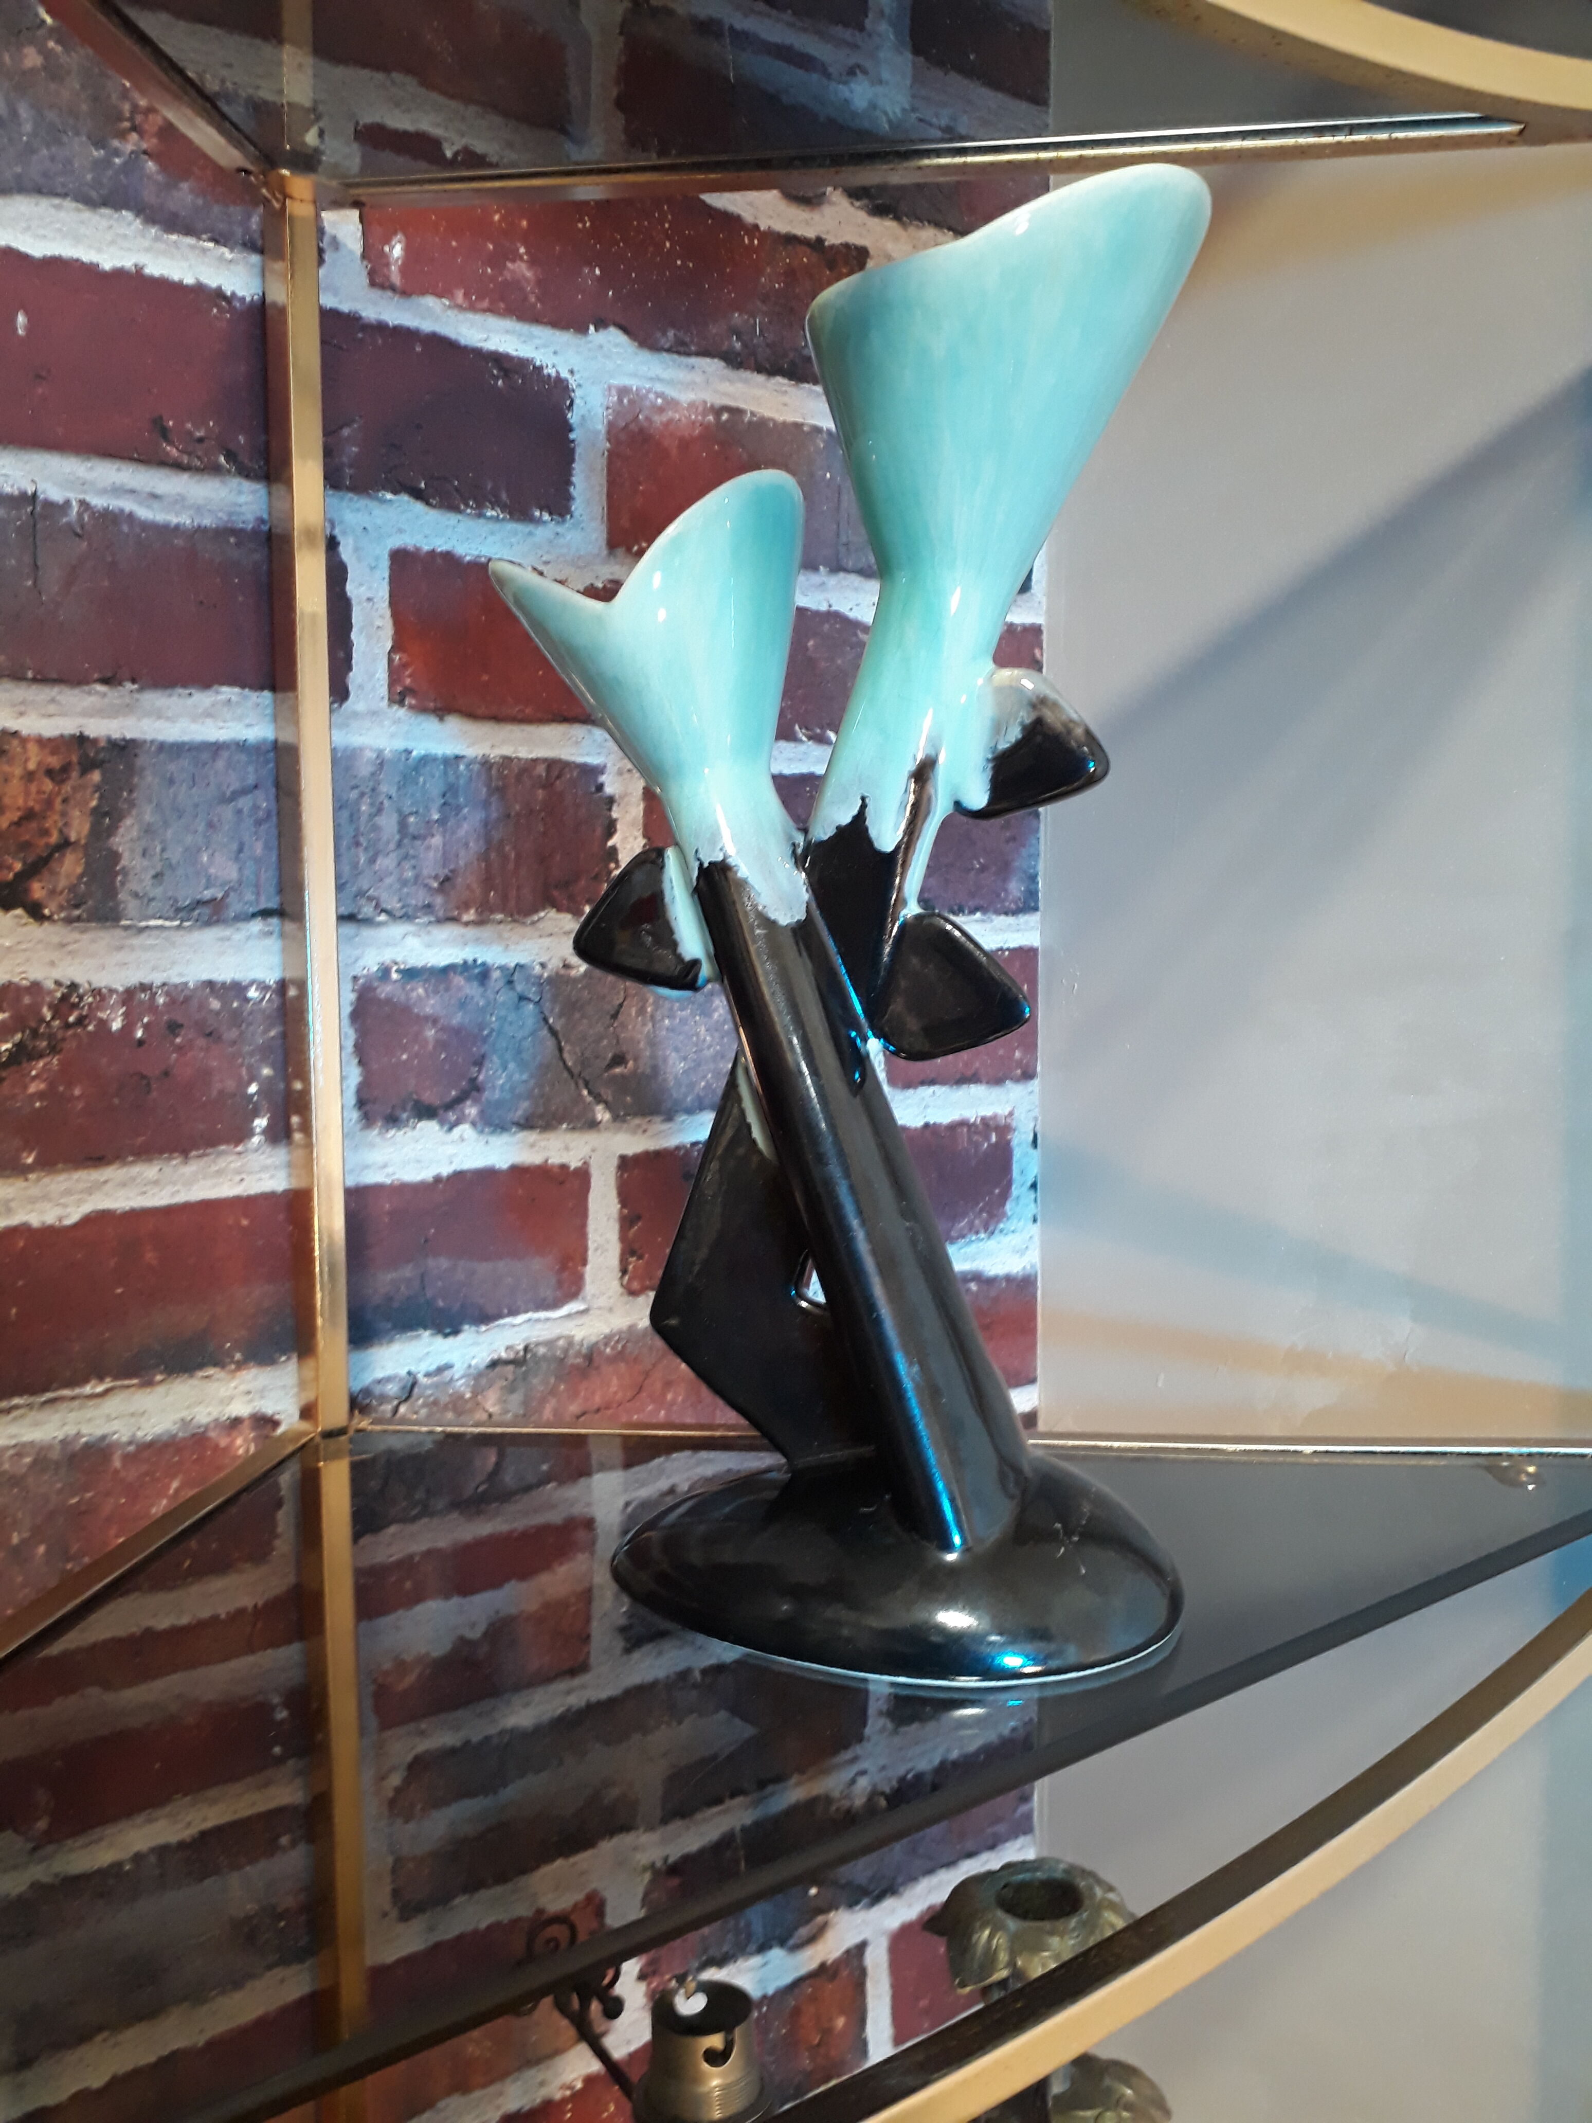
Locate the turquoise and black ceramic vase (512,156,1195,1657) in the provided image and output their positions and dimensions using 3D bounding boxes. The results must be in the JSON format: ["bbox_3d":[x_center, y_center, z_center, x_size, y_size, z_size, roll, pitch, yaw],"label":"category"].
[{"bbox_3d":[0.010,-0.033,0.399,0.173,0.329,0.107,2,6,20],"label":"turquoise and black ceramic vase"}]

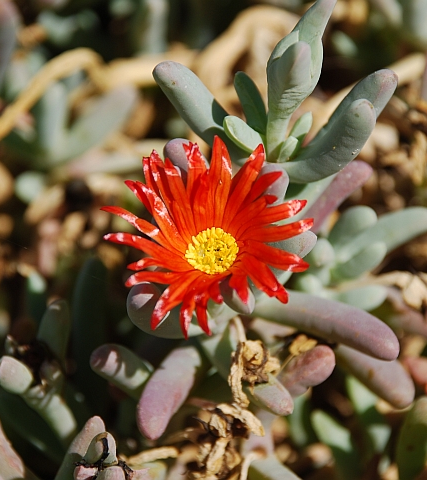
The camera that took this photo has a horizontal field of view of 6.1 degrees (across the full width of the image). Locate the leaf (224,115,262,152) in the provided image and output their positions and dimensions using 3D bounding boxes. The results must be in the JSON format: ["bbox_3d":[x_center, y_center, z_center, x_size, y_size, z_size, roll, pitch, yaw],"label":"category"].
[{"bbox_3d":[0.006,-0.019,0.758,0.004,0.012,0.003,-46,30,1],"label":"leaf"}]

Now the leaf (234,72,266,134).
[{"bbox_3d":[0.008,-0.025,0.766,0.003,0.003,0.015,-23,75,1],"label":"leaf"}]

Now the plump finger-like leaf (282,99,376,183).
[{"bbox_3d":[0.023,-0.020,0.802,0.009,0.021,0.008,53,28,0],"label":"plump finger-like leaf"}]

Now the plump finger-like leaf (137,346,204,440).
[{"bbox_3d":[-0.007,0.028,0.765,0.008,0.007,0.023,25,58,0],"label":"plump finger-like leaf"}]

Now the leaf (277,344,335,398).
[{"bbox_3d":[0.017,0.026,0.772,0.006,0.020,0.006,55,42,2],"label":"leaf"}]

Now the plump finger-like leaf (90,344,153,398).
[{"bbox_3d":[-0.017,0.026,0.768,0.006,0.019,0.006,22,87,44],"label":"plump finger-like leaf"}]

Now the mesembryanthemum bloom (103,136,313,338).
[{"bbox_3d":[-0.001,0.000,0.799,0.041,0.017,0.041,0,68,4],"label":"mesembryanthemum bloom"}]

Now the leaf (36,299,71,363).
[{"bbox_3d":[-0.031,0.019,0.815,0.006,0.016,0.006,-2,30,-2],"label":"leaf"}]

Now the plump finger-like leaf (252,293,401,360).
[{"bbox_3d":[0.020,0.016,0.768,0.033,0.007,0.008,19,89,11],"label":"plump finger-like leaf"}]

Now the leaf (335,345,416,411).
[{"bbox_3d":[0.031,0.026,0.811,0.020,0.008,0.008,37,90,17],"label":"leaf"}]

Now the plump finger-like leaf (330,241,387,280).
[{"bbox_3d":[0.029,0.004,0.825,0.006,0.014,0.006,59,35,1],"label":"plump finger-like leaf"}]

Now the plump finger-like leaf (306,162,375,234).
[{"bbox_3d":[0.024,-0.008,0.780,0.005,0.020,0.005,41,18,1],"label":"plump finger-like leaf"}]

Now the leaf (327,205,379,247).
[{"bbox_3d":[0.028,-0.002,0.824,0.007,0.016,0.007,41,49,1],"label":"leaf"}]

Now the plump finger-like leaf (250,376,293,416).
[{"bbox_3d":[0.011,0.030,0.796,0.013,0.006,0.006,37,89,28],"label":"plump finger-like leaf"}]

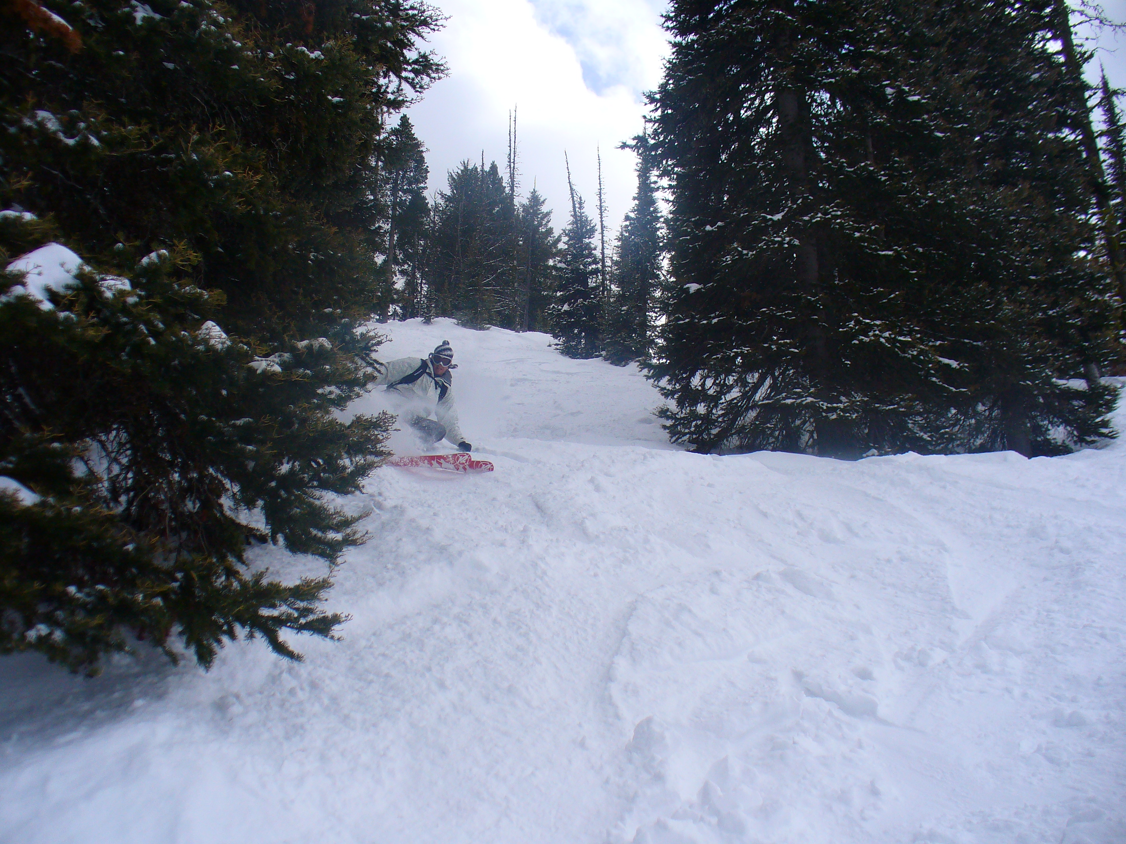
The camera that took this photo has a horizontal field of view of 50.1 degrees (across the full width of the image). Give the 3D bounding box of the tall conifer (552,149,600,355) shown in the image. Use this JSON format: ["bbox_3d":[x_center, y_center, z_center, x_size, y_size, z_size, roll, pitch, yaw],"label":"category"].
[{"bbox_3d":[0.504,-5.550,39.417,2.000,7.568,2.000,0,-22,0],"label":"tall conifer"}]

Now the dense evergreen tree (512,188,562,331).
[{"bbox_3d":[-1.040,-6.159,45.156,2.100,6.174,2.100,0,-22,0],"label":"dense evergreen tree"}]

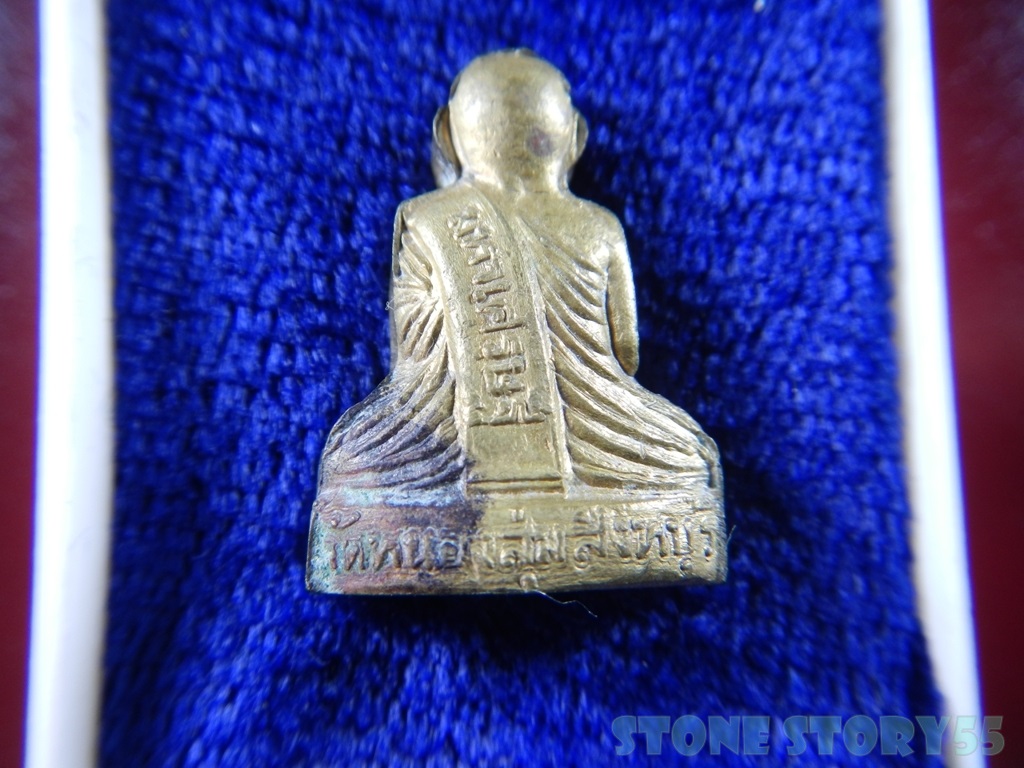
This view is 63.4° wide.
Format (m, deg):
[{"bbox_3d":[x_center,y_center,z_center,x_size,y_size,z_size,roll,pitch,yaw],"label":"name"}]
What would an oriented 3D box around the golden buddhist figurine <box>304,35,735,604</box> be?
[{"bbox_3d":[0.000,-0.004,0.041,0.018,0.011,0.026,-1,81,0],"label":"golden buddhist figurine"}]

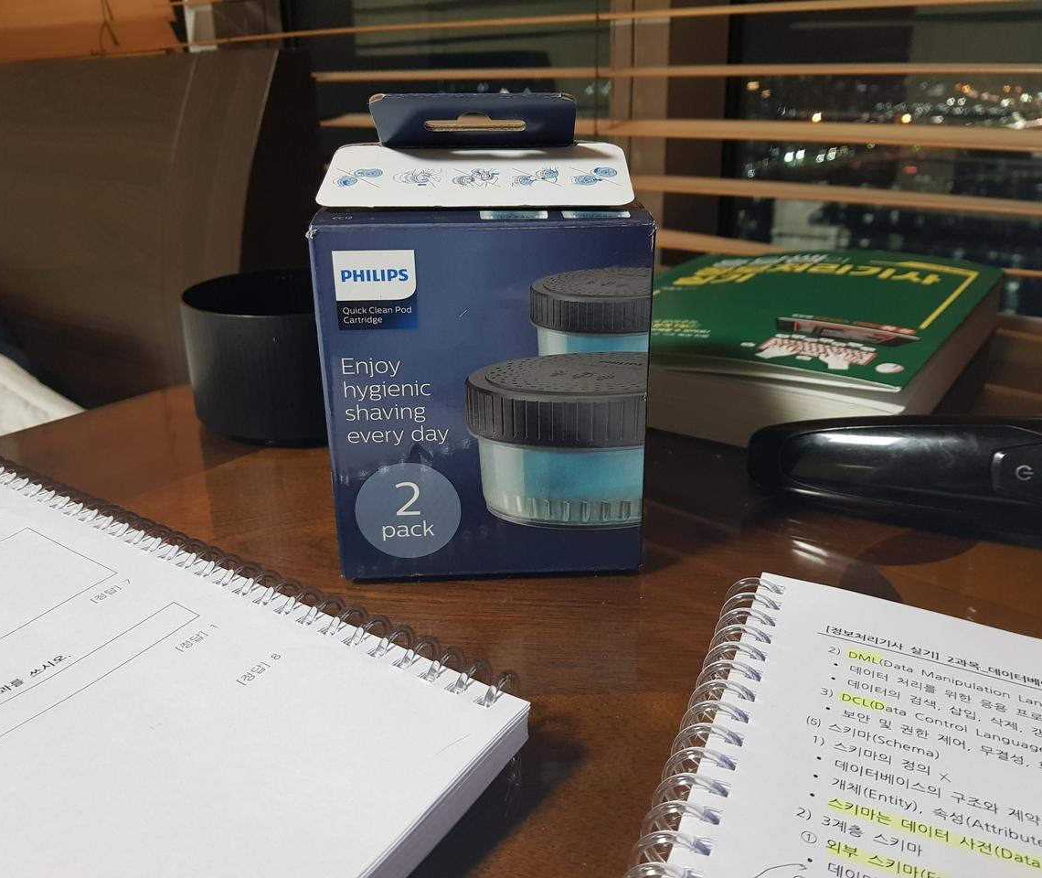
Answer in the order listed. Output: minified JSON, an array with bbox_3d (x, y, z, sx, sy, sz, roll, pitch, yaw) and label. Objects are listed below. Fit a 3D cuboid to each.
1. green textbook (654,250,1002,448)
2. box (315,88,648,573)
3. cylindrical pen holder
[{"bbox_3d":[0.136,-0.063,0.482,0.192,0.037,0.264,14,26,32],"label":"green textbook"},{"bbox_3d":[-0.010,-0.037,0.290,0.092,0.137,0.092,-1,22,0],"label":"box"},{"bbox_3d":[-0.096,-0.041,0.406,0.106,0.059,0.106,-1,22,0],"label":"cylindrical pen holder"}]

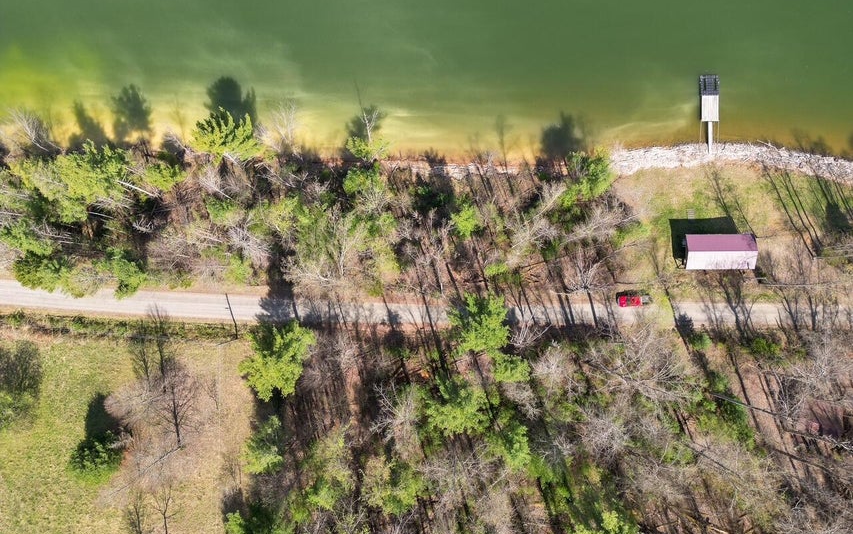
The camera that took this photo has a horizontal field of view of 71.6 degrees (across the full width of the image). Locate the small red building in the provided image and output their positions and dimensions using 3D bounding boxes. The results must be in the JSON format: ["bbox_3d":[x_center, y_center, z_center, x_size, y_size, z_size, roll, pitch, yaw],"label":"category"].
[{"bbox_3d":[51.153,-2.590,104.008,12.000,4.600,6.100,0,88,0],"label":"small red building"}]

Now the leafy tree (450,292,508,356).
[{"bbox_3d":[9.082,9.660,97.675,9.800,15.000,10.000,0,88,0],"label":"leafy tree"}]

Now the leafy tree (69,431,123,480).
[{"bbox_3d":[-55.476,31.447,99.738,7.500,8.000,7.000,0,88,0],"label":"leafy tree"}]

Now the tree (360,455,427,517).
[{"bbox_3d":[-5.300,36.000,98.500,9.300,12.000,9.300,0,90,0],"label":"tree"}]

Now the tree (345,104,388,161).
[{"bbox_3d":[-10.300,-22.600,103.500,7.400,11.500,7.400,0,90,0],"label":"tree"}]

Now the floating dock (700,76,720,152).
[{"bbox_3d":[52.600,-28.300,109.500,3.400,1.100,14.400,0,90,0],"label":"floating dock"}]

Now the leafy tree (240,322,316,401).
[{"bbox_3d":[-22.400,14.200,98.200,11.000,17.500,11.000,0,90,0],"label":"leafy tree"}]

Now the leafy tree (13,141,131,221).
[{"bbox_3d":[-60.914,-14.287,101.209,17.000,14.000,12.000,0,88,0],"label":"leafy tree"}]

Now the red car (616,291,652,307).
[{"bbox_3d":[37.400,6.250,106.100,5.400,1.750,1.950,0,90,0],"label":"red car"}]

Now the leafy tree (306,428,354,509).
[{"bbox_3d":[-15.800,32.700,98.500,7.800,13.000,7.800,0,90,0],"label":"leafy tree"}]

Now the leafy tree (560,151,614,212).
[{"bbox_3d":[27.913,-14.777,102.231,7.700,13.000,7.700,0,88,0],"label":"leafy tree"}]

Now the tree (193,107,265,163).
[{"bbox_3d":[-35.018,-22.964,104.086,12.000,11.000,8.000,0,88,0],"label":"tree"}]

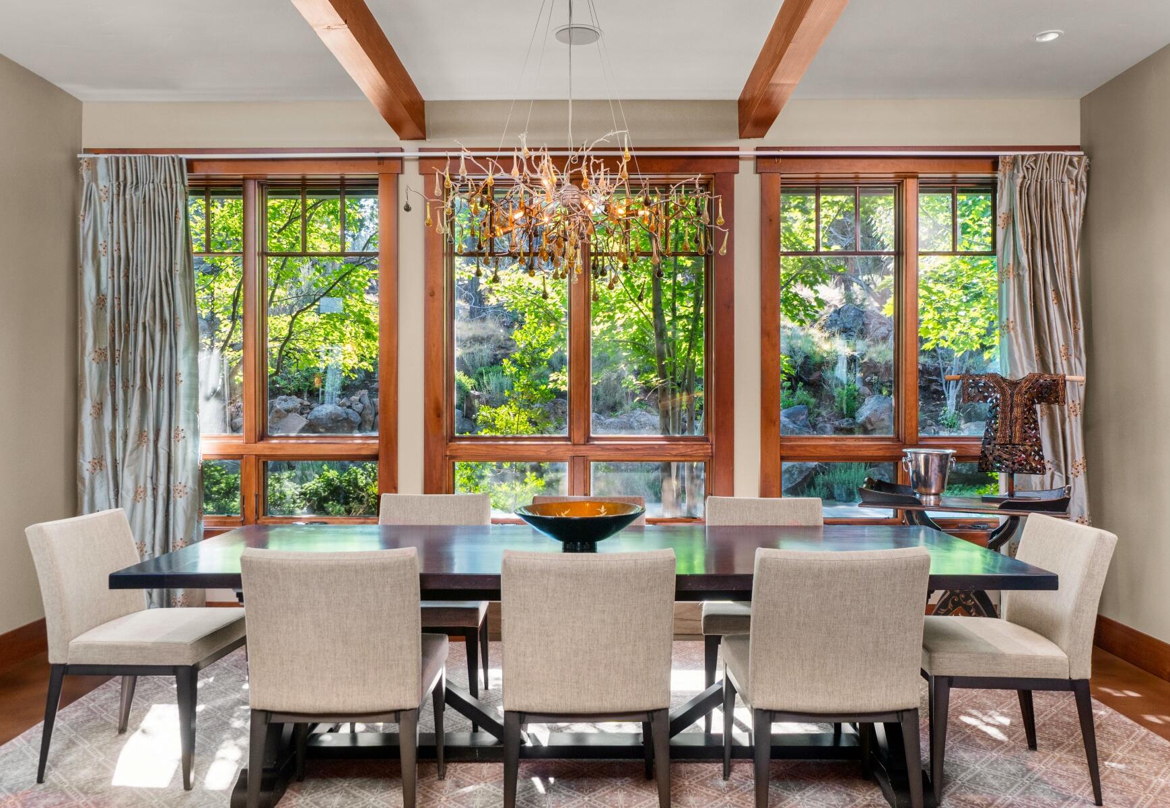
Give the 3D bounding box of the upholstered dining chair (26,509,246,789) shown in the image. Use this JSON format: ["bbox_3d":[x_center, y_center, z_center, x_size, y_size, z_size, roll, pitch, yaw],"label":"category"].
[{"bbox_3d":[-1.532,0.820,2.967,0.573,0.854,0.488,0,0,3],"label":"upholstered dining chair"}]

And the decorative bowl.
[{"bbox_3d":[-0.014,0.419,2.811,0.432,0.133,0.432,0,0,0],"label":"decorative bowl"}]

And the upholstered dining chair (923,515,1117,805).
[{"bbox_3d":[1.366,0.821,2.835,0.573,0.854,0.488,0,0,4],"label":"upholstered dining chair"}]

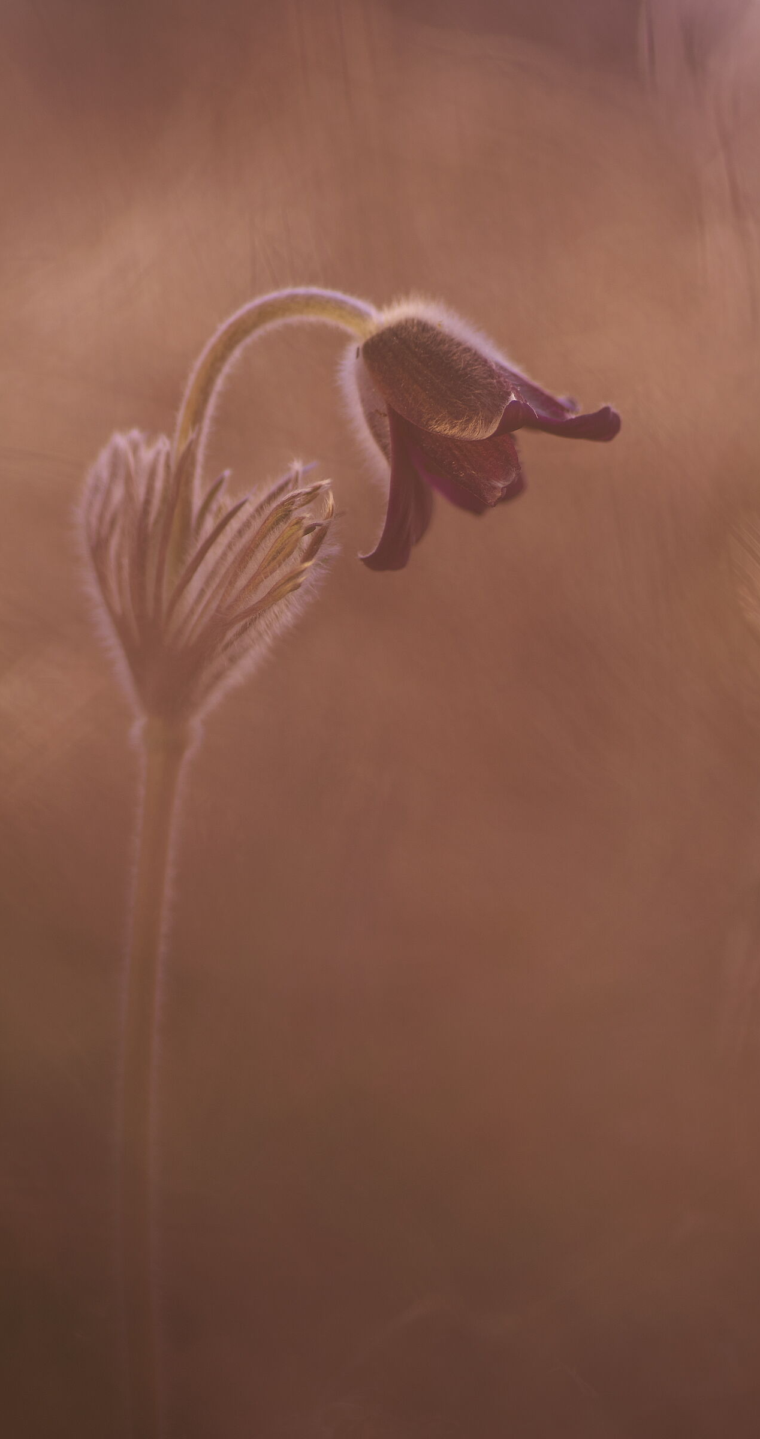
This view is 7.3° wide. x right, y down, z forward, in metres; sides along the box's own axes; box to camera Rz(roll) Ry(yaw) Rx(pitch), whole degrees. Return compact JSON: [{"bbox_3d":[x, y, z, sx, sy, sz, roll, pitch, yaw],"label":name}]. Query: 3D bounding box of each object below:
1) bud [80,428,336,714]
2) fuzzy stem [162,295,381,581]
[{"bbox_3d":[-0.017,-0.014,0.600,0.025,0.029,0.023,6,3,0],"label":"bud"},{"bbox_3d":[-0.011,-0.029,0.600,0.021,0.029,0.005,0,3,0],"label":"fuzzy stem"}]

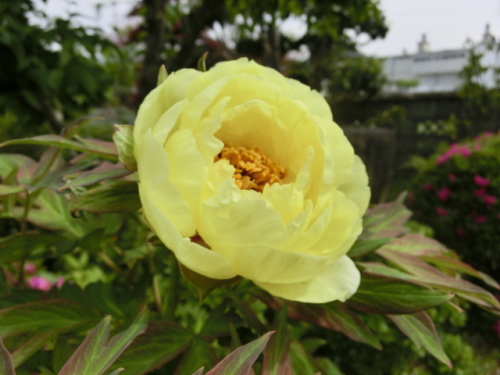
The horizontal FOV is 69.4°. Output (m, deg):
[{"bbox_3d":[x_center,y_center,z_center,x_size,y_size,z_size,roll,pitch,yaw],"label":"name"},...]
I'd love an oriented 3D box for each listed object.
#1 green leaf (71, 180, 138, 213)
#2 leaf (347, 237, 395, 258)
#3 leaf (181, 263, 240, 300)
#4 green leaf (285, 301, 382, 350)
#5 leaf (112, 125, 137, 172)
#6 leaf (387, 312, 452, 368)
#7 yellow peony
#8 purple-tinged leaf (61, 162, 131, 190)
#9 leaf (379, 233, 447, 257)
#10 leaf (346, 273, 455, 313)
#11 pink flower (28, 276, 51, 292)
[{"bbox_3d":[-0.120,0.011,0.305,0.065,0.030,0.013,-10,-36,0],"label":"green leaf"},{"bbox_3d":[0.098,0.050,0.300,0.051,0.011,0.025,-15,51,-11],"label":"leaf"},{"bbox_3d":[-0.030,0.069,0.263,0.042,0.013,0.024,12,51,7],"label":"leaf"},{"bbox_3d":[0.062,0.105,0.273,0.083,0.013,0.031,25,51,-3],"label":"green leaf"},{"bbox_3d":[-0.097,-0.030,0.285,0.026,0.038,0.018,-17,0,16],"label":"leaf"},{"bbox_3d":[0.141,0.125,0.295,0.030,0.063,0.012,-47,0,-32],"label":"leaf"},{"bbox_3d":[0.001,-0.004,0.260,0.162,0.160,0.115,-1,-30,-9],"label":"yellow peony"},{"bbox_3d":[-0.138,-0.008,0.325,0.065,0.012,0.024,-13,39,0],"label":"purple-tinged leaf"},{"bbox_3d":[0.149,0.054,0.325,0.073,0.012,0.030,3,37,-16],"label":"leaf"},{"bbox_3d":[0.114,0.080,0.275,0.089,0.013,0.037,3,49,-6],"label":"leaf"},{"bbox_3d":[-0.406,0.188,0.700,0.045,0.034,0.030,0,-24,0],"label":"pink flower"}]

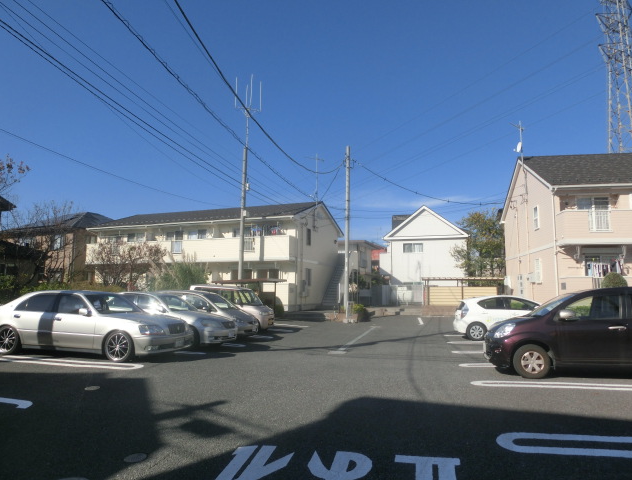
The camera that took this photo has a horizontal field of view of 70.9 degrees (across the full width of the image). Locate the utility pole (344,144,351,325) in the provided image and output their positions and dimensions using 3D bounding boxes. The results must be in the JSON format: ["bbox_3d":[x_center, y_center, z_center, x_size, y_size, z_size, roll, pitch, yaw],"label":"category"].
[{"bbox_3d":[1.581,-0.395,22.401,0.300,8.898,0.300,1,-6,0],"label":"utility pole"}]

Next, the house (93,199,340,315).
[{"bbox_3d":[-7.911,1.424,35.638,18.200,7.750,9.400,-2,-7,23],"label":"house"}]

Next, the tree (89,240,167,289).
[{"bbox_3d":[-9.345,2.045,22.029,3.700,3.800,3.500,3,-7,-23],"label":"tree"}]

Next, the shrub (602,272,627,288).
[{"bbox_3d":[11.770,2.522,17.428,1.200,2.150,1.200,-4,-7,34],"label":"shrub"}]

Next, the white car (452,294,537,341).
[{"bbox_3d":[6.610,2.551,14.648,3.995,1.445,1.695,-1,-6,10],"label":"white car"}]

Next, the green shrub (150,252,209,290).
[{"bbox_3d":[-6.461,2.298,20.991,2.600,3.100,2.500,2,-6,-17],"label":"green shrub"}]

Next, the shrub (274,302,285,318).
[{"bbox_3d":[-2.016,3.637,23.681,0.900,1.100,0.900,1,-6,-5],"label":"shrub"}]

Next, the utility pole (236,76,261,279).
[{"bbox_3d":[-4.374,-3.022,27.469,1.450,15.061,1.200,0,-6,0],"label":"utility pole"}]

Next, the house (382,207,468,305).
[{"bbox_3d":[9.337,1.904,38.434,7.200,7.885,8.500,-2,-6,17],"label":"house"}]

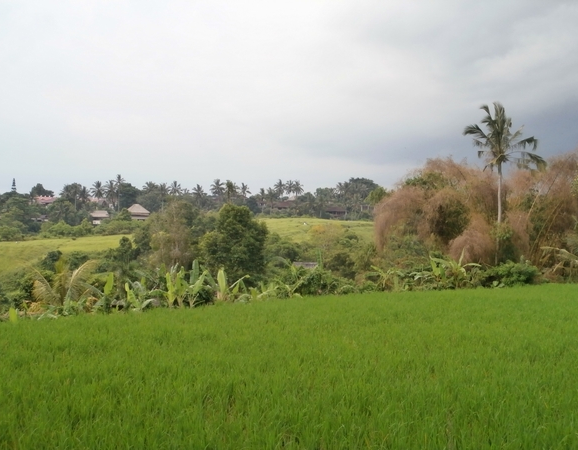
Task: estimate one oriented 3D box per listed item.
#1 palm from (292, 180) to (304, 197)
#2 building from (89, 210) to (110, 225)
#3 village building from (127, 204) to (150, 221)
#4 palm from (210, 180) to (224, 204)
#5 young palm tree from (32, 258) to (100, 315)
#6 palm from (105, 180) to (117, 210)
[{"bbox_3d":[3.910,-13.820,455.000,6.000,13.360,6.000,0,0,0],"label":"palm"},{"bbox_3d":[-72.880,-2.400,380.000,7.700,6.350,7.000,0,0,-6],"label":"building"},{"bbox_3d":[-57.690,-4.330,380.000,8.600,7.120,8.000,0,0,-6],"label":"village building"},{"bbox_3d":[-31.930,-13.810,440.000,6.300,13.810,6.300,0,0,0],"label":"palm"},{"bbox_3d":[-9.050,2.530,40.000,2.900,2.350,2.800,0,0,0],"label":"young palm tree"},{"bbox_3d":[-78.830,-12.690,440.000,6.000,14.250,6.000,0,0,0],"label":"palm"}]

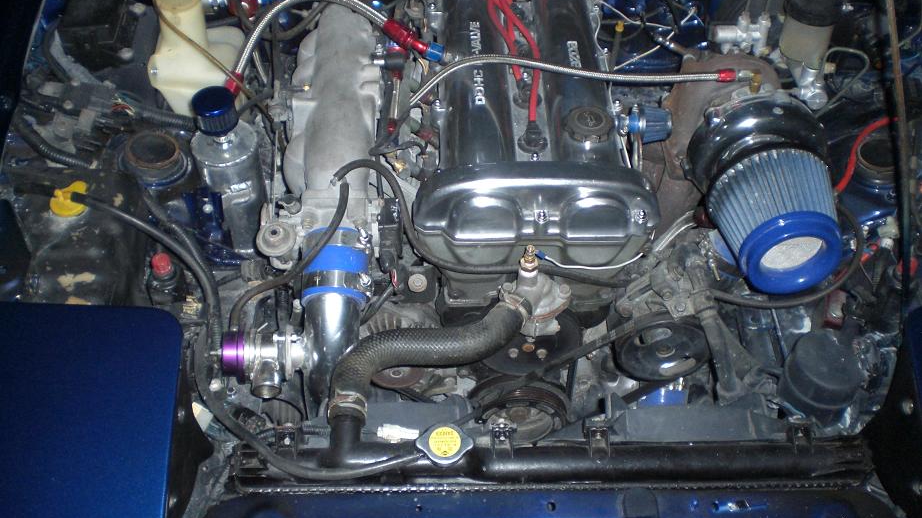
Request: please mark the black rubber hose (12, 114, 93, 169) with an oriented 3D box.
[{"bbox_3d":[-0.555,-0.158,1.381,0.117,0.046,0.069,0,50,-3],"label":"black rubber hose"}]

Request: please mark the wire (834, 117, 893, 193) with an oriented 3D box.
[{"bbox_3d":[0.564,-0.148,1.415,0.087,0.069,0.091,0,50,-3],"label":"wire"}]

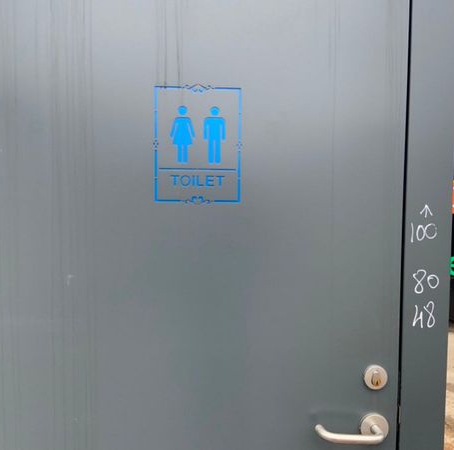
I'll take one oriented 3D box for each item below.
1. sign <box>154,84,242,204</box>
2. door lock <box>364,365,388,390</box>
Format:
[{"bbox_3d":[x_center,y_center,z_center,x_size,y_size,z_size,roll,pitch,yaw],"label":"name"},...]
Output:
[{"bbox_3d":[-0.052,-0.146,0.913,0.157,0.215,0.006,0,3,-4],"label":"sign"},{"bbox_3d":[0.284,0.292,0.957,0.045,0.045,0.013,0,3,-4],"label":"door lock"}]

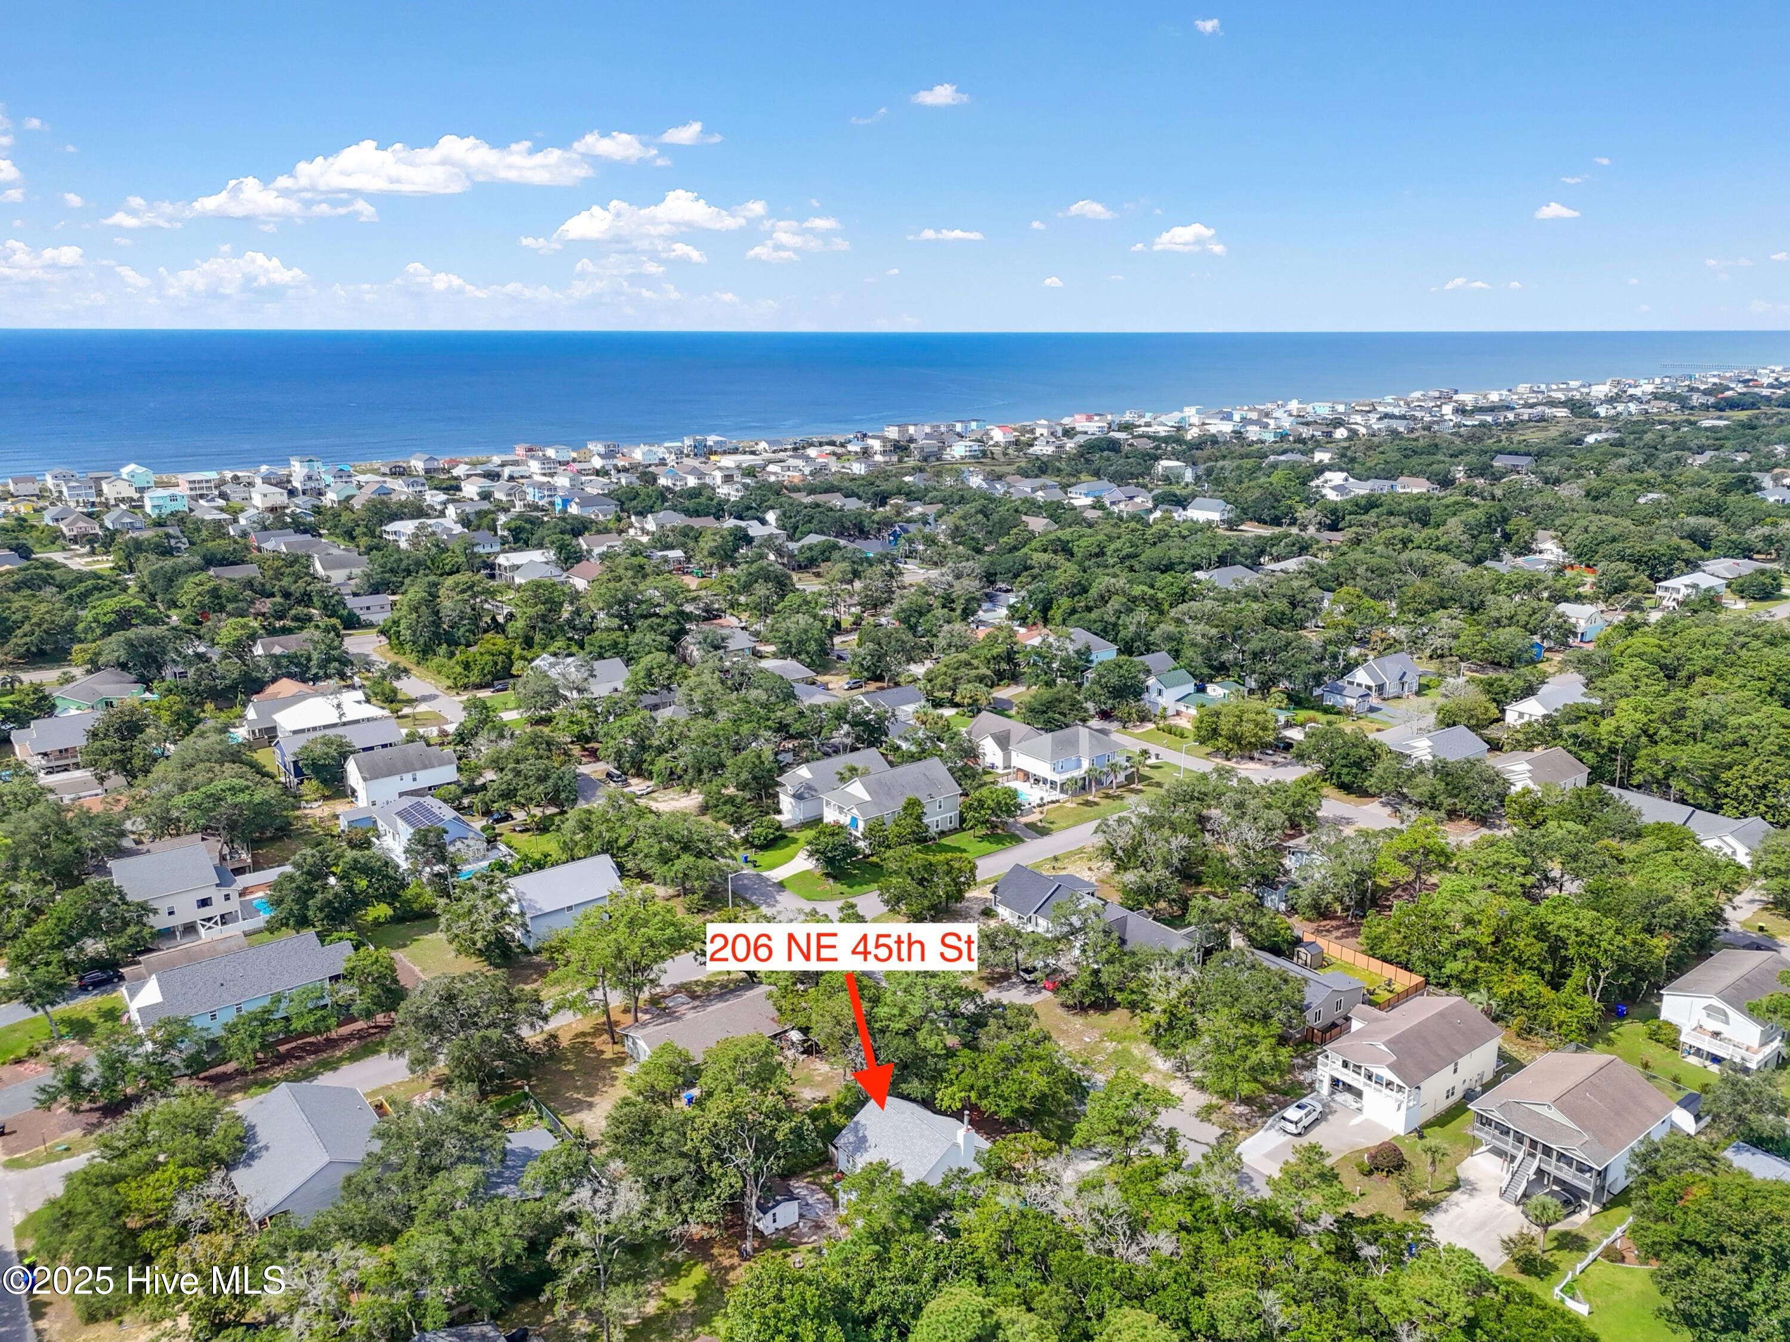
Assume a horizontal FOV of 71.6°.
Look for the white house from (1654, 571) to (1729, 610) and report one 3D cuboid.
[{"bbox_3d":[209.621,-21.478,326.301,14.553,8.944,10.816,-11,19,-35],"label":"white house"}]

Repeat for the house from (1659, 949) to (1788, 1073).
[{"bbox_3d":[92.840,37.080,136.210,17.530,7.900,10.190,-11,19,-35],"label":"house"}]

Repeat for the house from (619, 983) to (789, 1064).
[{"bbox_3d":[-18.484,36.407,125.130,15.270,4.937,9.795,-11,19,-36],"label":"house"}]

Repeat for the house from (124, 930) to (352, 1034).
[{"bbox_3d":[-73.510,35.680,139.940,21.200,8.600,11.000,-12,20,-38],"label":"house"}]

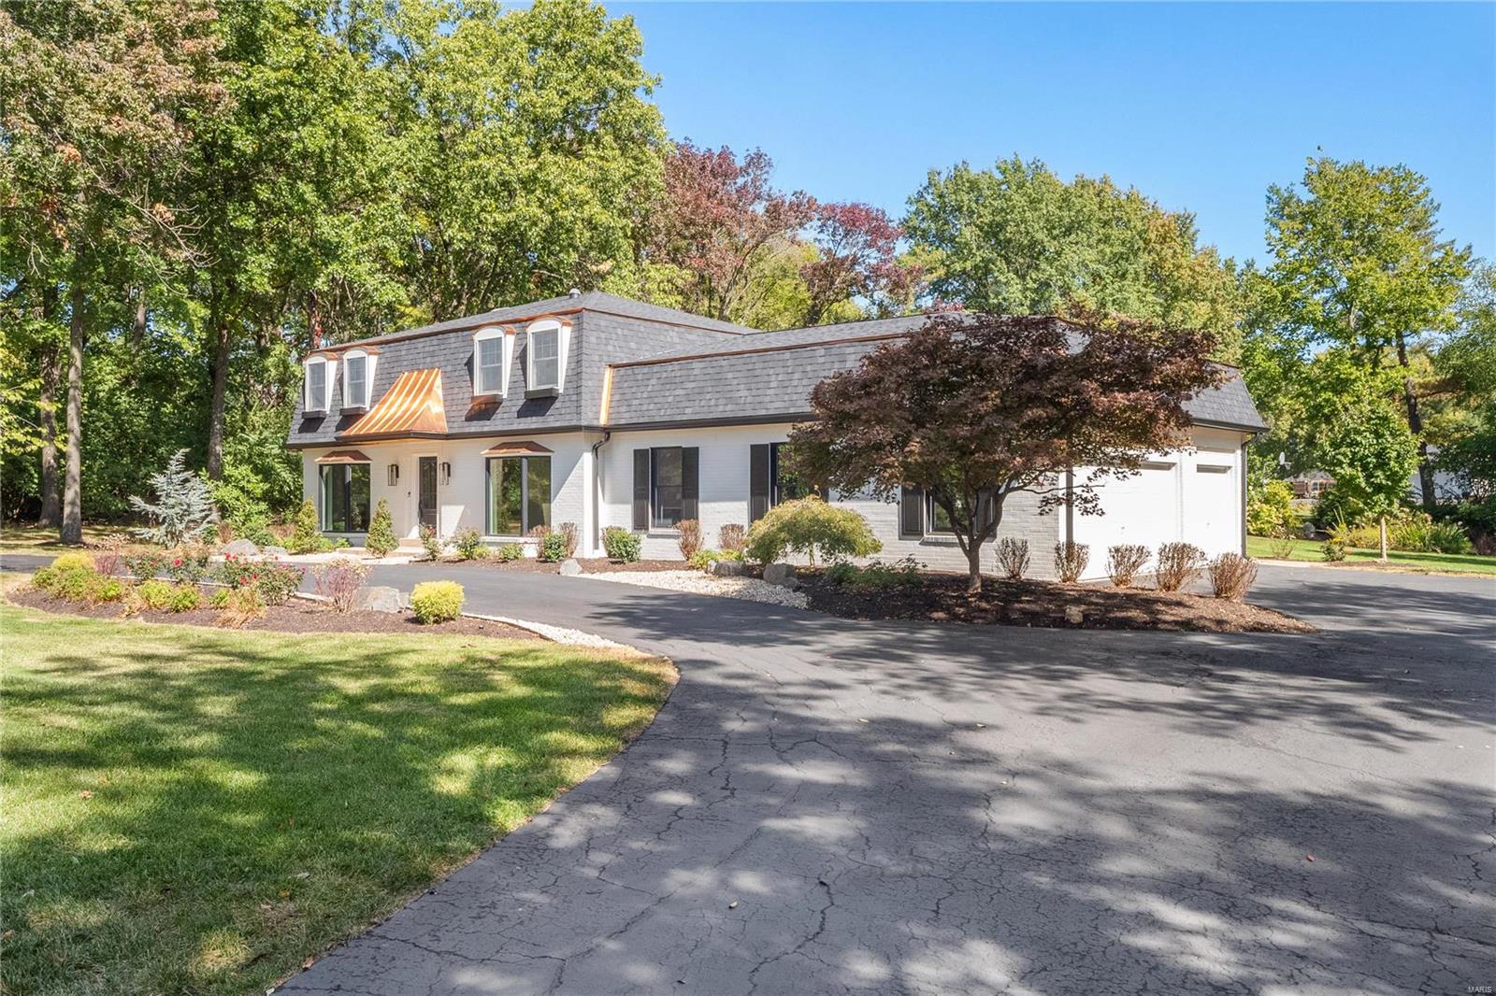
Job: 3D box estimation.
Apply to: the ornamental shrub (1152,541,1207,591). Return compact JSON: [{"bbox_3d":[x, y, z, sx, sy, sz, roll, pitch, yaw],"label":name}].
[{"bbox_3d":[6.384,1.019,17.200,0.780,0.730,0.750,0,0,0],"label":"ornamental shrub"}]

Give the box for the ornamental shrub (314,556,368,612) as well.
[{"bbox_3d":[-5.041,1.070,14.400,0.670,0.700,0.640,0,0,0],"label":"ornamental shrub"}]

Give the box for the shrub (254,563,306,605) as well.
[{"bbox_3d":[-5.914,1.088,14.685,0.630,0.524,0.630,0,0,0],"label":"shrub"}]

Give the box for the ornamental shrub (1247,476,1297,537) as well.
[{"bbox_3d":[19.117,0.347,42.707,2.081,2.239,2.081,0,0,0],"label":"ornamental shrub"}]

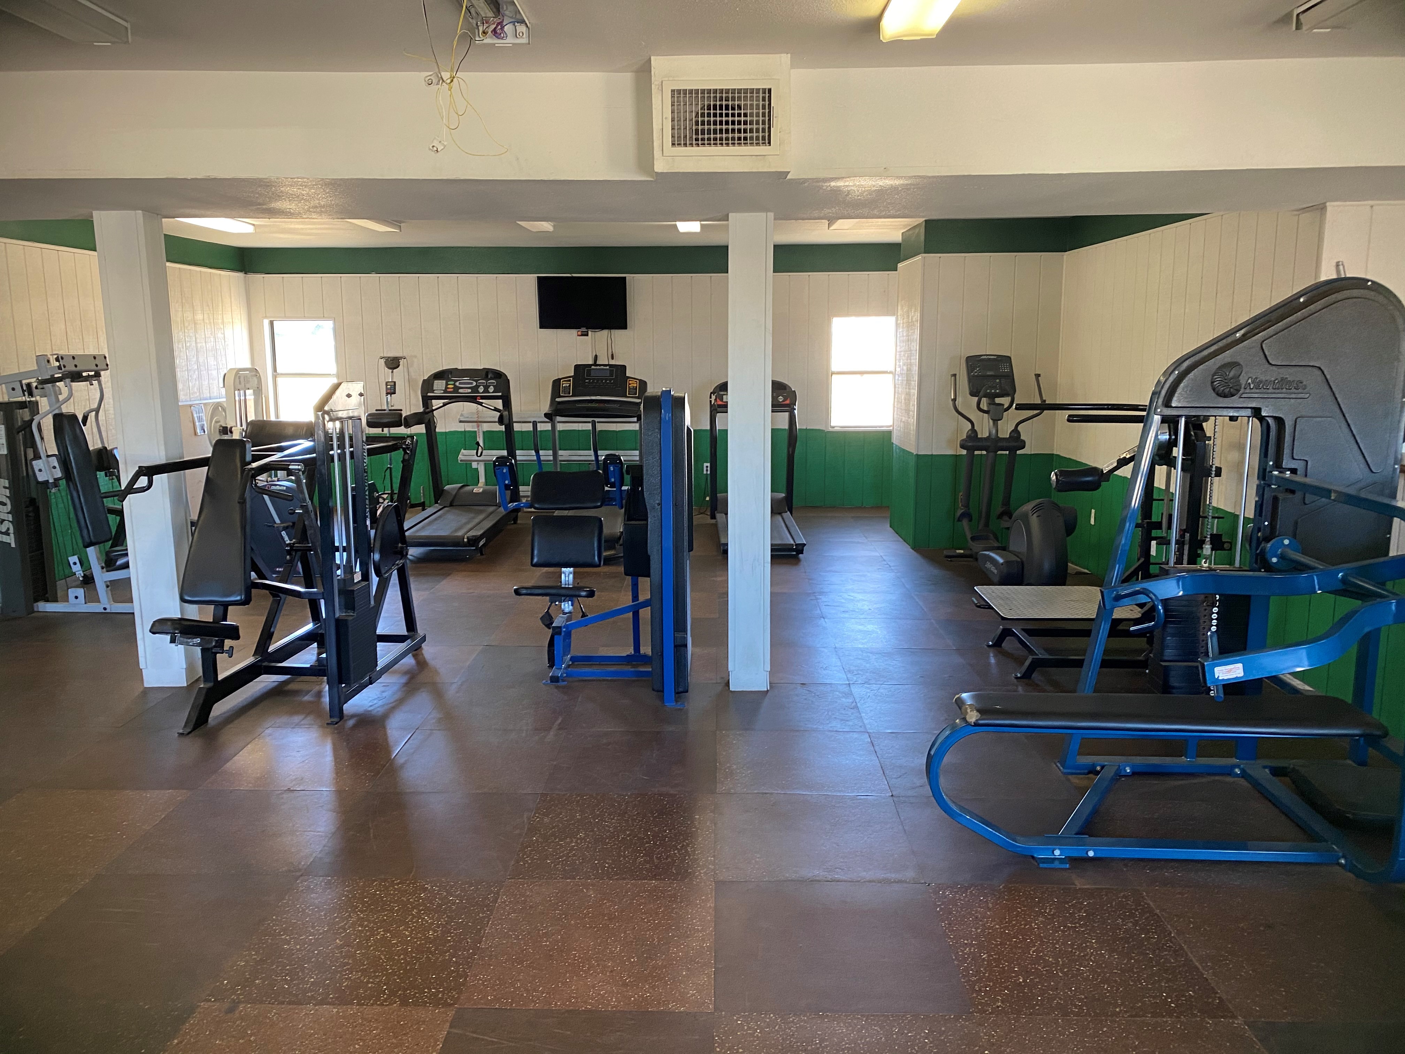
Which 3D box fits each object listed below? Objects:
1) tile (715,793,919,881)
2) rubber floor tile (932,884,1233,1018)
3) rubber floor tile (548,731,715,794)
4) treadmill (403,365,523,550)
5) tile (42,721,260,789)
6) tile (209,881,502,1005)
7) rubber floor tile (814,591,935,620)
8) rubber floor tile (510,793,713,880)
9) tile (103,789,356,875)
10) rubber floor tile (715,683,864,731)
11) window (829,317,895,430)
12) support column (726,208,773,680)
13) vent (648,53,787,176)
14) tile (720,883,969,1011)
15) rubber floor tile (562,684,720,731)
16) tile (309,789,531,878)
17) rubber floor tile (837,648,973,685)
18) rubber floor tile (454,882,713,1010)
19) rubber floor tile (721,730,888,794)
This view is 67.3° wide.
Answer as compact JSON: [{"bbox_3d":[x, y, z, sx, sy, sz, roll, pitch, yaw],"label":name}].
[{"bbox_3d":[0.374,1.068,3.636,0.655,0.012,0.655,0,10,1],"label":"tile"},{"bbox_3d":[1.018,1.183,2.981,0.655,0.012,0.655,0,10,1],"label":"rubber floor tile"},{"bbox_3d":[-0.270,0.953,4.292,0.655,0.012,0.655,0,10,1],"label":"rubber floor tile"},{"bbox_3d":[-2.164,-0.642,9.190,0.870,1.460,2.000,0,10,1],"label":"treadmill"},{"bbox_3d":[-2.235,0.940,4.322,0.655,0.012,0.655,0,10,1],"label":"tile"},{"bbox_3d":[-0.879,1.087,2.791,0.610,0.014,0.610,0,10,1],"label":"tile"},{"bbox_3d":[1.010,0.480,6.344,0.610,0.014,0.610,0,10,1],"label":"rubber floor tile"},{"bbox_3d":[-0.261,0.988,3.384,0.610,0.012,0.610,0,10,1],"label":"rubber floor tile"},{"bbox_3d":[-1.591,1.055,3.667,0.655,0.012,0.655,0,10,1],"label":"tile"},{"bbox_3d":[0.372,0.786,4.576,0.610,0.012,0.610,0,10,1],"label":"rubber floor tile"},{"bbox_3d":[1.552,-1.473,10.080,0.630,1.050,0.100,0,10,1],"label":"window"},{"bbox_3d":[0.212,-0.305,4.707,0.190,2.095,0.195,0,10,1],"label":"support column"},{"bbox_3d":[0.064,-1.333,3.462,0.445,0.348,0.175,0,10,1],"label":"vent"},{"bbox_3d":[0.338,1.093,2.772,0.610,0.012,0.610,0,10,1],"label":"tile"},{"bbox_3d":[-0.238,0.783,4.587,0.610,0.012,0.610,0,10,1],"label":"rubber floor tile"},{"bbox_3d":[-0.869,0.983,3.388,0.610,0.014,0.610,0,10,1],"label":"tile"},{"bbox_3d":[0.990,0.686,5.150,0.610,0.014,0.610,0,10,1],"label":"rubber floor tile"},{"bbox_3d":[-0.272,1.090,2.783,0.610,0.012,0.610,0,10,1],"label":"rubber floor tile"},{"bbox_3d":[0.360,0.888,3.966,0.610,0.014,0.610,0,10,1],"label":"rubber floor tile"}]

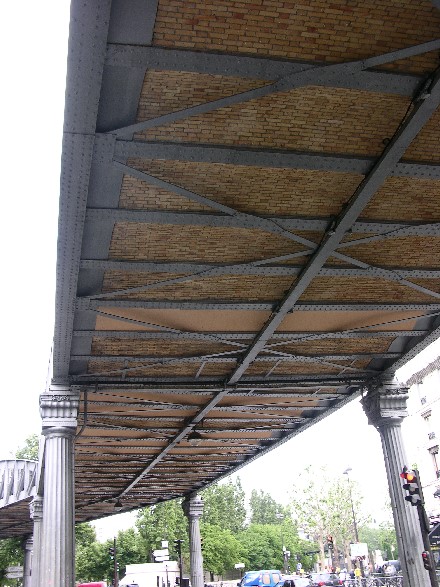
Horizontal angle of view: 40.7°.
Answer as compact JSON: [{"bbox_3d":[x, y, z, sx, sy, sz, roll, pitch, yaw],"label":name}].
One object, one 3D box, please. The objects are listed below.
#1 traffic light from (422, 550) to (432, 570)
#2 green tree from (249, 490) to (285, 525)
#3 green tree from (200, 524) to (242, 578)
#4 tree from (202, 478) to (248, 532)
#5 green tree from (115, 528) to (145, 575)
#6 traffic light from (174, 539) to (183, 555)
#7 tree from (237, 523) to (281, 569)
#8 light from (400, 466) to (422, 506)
[{"bbox_3d":[4.472,5.759,12.800,0.180,0.400,0.140,6,-27,-22],"label":"traffic light"},{"bbox_3d":[8.197,38.542,95.297,7.000,13.238,7.000,-6,-25,2],"label":"green tree"},{"bbox_3d":[0.428,29.012,65.918,5.200,6.704,5.200,-4,-25,-1],"label":"green tree"},{"bbox_3d":[0.943,35.218,88.407,8.000,14.504,8.000,-4,-25,-1],"label":"tree"},{"bbox_3d":[-9.321,27.802,61.375,4.800,6.533,4.800,-1,-25,-9],"label":"green tree"},{"bbox_3d":[-2.371,14.283,33.500,0.400,0.850,0.300,4,-27,-19],"label":"traffic light"},{"bbox_3d":[5.087,30.403,69.487,5.800,6.506,5.800,-6,-25,2],"label":"tree"},{"bbox_3d":[4.336,4.358,13.400,0.340,0.830,0.280,14,-31,-35],"label":"light"}]

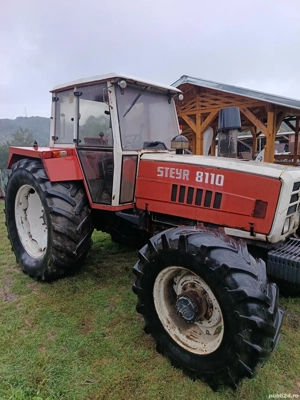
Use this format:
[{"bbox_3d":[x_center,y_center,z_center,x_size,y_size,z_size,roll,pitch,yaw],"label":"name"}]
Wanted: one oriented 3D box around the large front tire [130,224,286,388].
[{"bbox_3d":[0.425,0.880,2.420,0.450,1.330,1.330,-12,17,-43],"label":"large front tire"}]

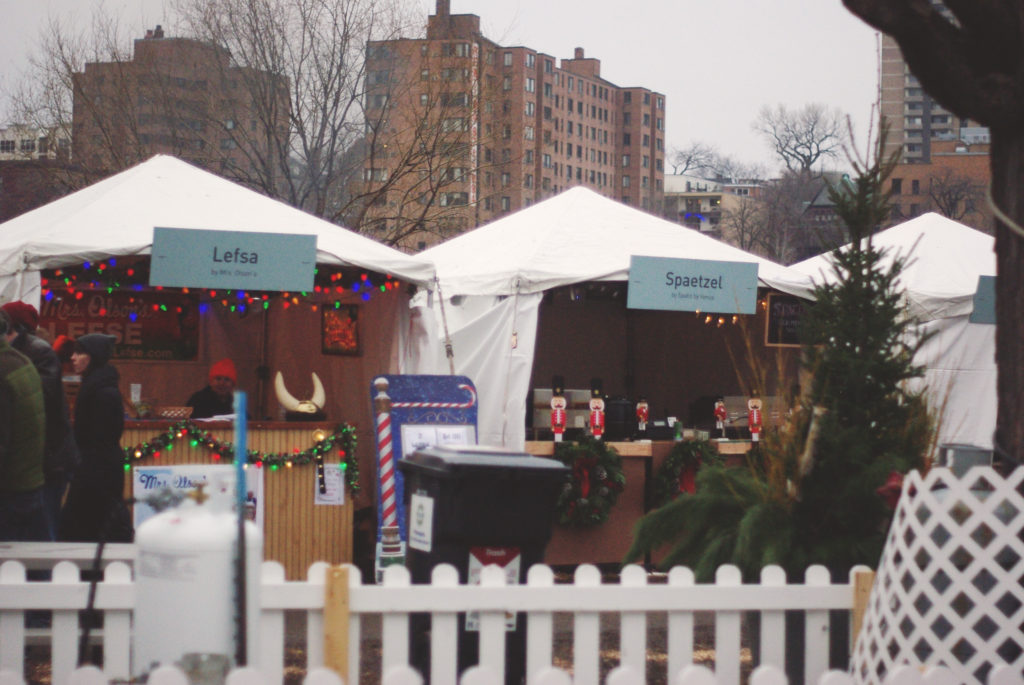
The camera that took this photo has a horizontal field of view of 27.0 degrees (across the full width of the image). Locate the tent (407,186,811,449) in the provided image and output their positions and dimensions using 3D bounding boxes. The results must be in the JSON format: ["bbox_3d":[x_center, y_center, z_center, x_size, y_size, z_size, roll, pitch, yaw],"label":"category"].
[{"bbox_3d":[0.570,0.200,18.000,3.100,3.050,3.100,1,-1,-28],"label":"tent"}]

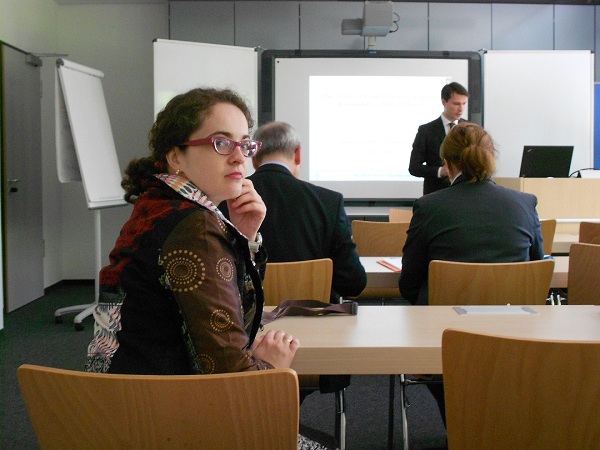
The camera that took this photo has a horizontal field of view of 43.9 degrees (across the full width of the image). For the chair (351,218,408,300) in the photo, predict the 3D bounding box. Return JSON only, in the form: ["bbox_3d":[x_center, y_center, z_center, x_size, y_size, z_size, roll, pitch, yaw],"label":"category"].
[{"bbox_3d":[0.520,0.396,4.720,0.500,0.855,0.540,0,4,0],"label":"chair"}]

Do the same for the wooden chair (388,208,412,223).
[{"bbox_3d":[0.910,0.306,6.037,0.500,0.850,0.540,0,4,0],"label":"wooden chair"}]

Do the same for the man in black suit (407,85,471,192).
[{"bbox_3d":[0.975,-0.094,5.206,0.520,1.765,0.380,-4,5,-42],"label":"man in black suit"}]

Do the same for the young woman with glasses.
[{"bbox_3d":[-0.190,0.393,1.532,0.720,1.310,0.540,-3,5,-38],"label":"young woman with glasses"}]

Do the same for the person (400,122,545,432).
[{"bbox_3d":[0.610,0.295,2.848,0.540,1.320,0.800,0,4,-4],"label":"person"}]

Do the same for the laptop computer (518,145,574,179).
[{"bbox_3d":[1.737,-0.447,5.322,0.345,0.222,0.320,0,4,0],"label":"laptop computer"}]

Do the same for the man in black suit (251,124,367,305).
[{"bbox_3d":[-0.030,0.287,2.887,0.570,1.330,0.800,0,4,0],"label":"man in black suit"}]

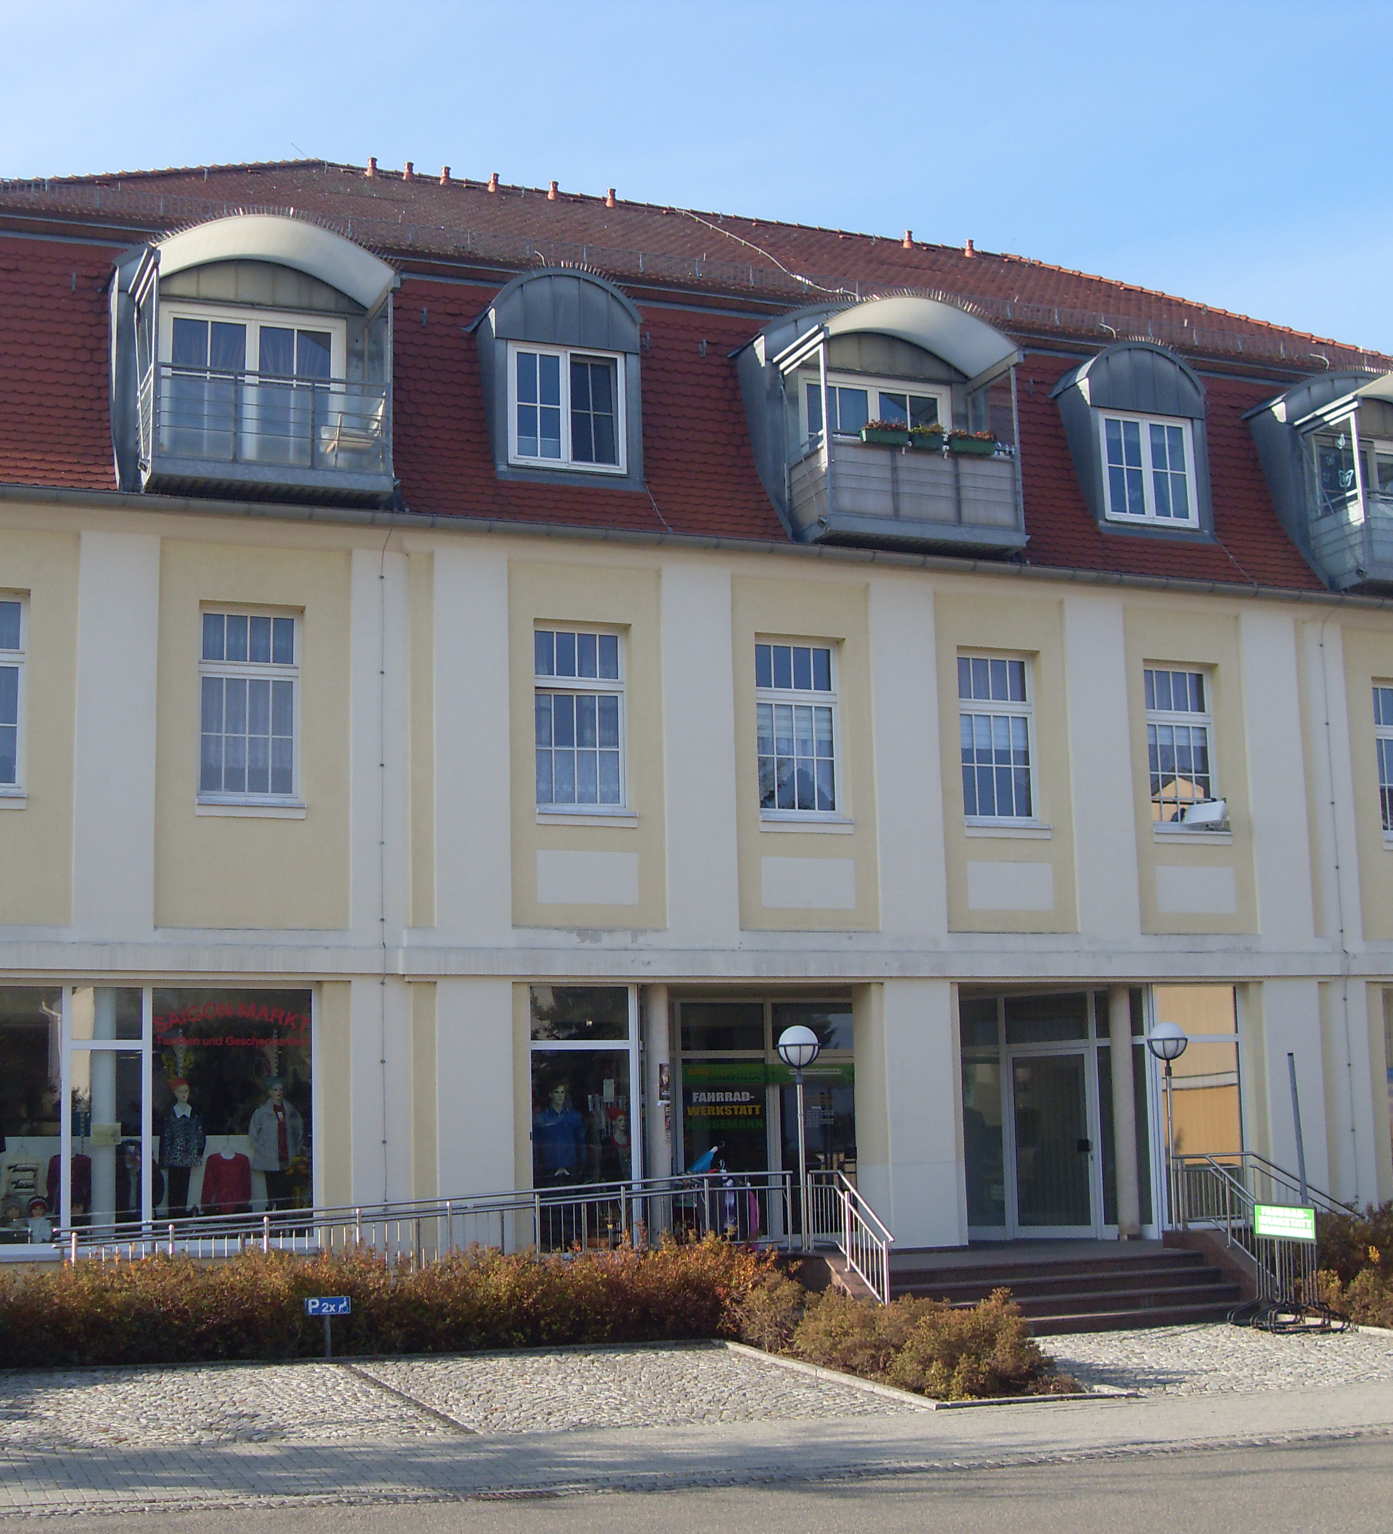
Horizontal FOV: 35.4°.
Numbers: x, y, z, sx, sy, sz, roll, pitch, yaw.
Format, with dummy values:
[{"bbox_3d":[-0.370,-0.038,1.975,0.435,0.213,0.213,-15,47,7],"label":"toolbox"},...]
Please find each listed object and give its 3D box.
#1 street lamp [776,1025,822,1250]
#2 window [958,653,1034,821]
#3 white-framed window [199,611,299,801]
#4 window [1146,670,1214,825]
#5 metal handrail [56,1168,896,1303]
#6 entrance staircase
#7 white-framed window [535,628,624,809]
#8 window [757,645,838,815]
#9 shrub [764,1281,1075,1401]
[{"bbox_3d":[1.063,3.719,21.955,0.460,2.236,0.460,-1,-9,0],"label":"street lamp"},{"bbox_3d":[3.464,-0.357,25.404,1.054,1.959,0.120,2,-10,-22],"label":"window"},{"bbox_3d":[-4.578,-0.616,22.343,1.054,1.970,0.120,2,-10,-22],"label":"white-framed window"},{"bbox_3d":[6.249,-0.269,28.266,1.100,2.110,0.160,2,-10,-21],"label":"window"},{"bbox_3d":[-1.909,4.460,19.983,7.700,1.300,2.200,2,-10,-21],"label":"metal handrail"},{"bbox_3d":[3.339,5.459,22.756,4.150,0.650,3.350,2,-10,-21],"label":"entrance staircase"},{"bbox_3d":[-1.262,-0.528,23.494,1.054,1.968,0.120,2,-10,-22],"label":"white-framed window"},{"bbox_3d":[1.209,-0.476,26.282,1.110,2.120,0.160,2,-10,-21],"label":"window"},{"bbox_3d":[1.872,4.682,18.106,1.650,0.740,2.850,2,-10,-21],"label":"shrub"}]

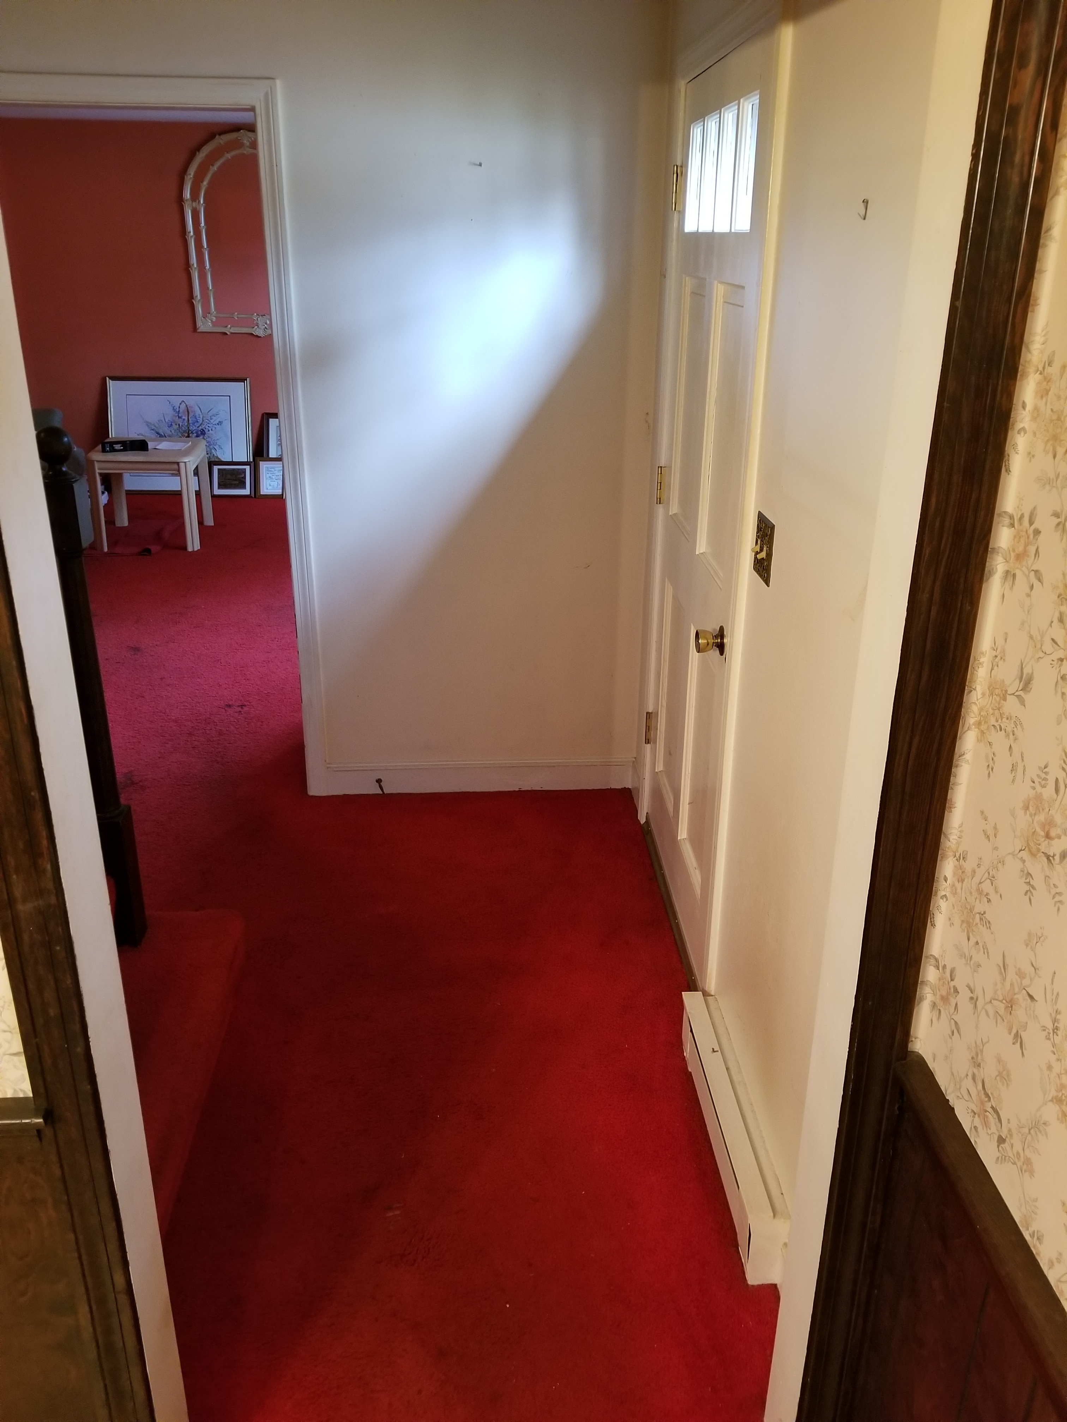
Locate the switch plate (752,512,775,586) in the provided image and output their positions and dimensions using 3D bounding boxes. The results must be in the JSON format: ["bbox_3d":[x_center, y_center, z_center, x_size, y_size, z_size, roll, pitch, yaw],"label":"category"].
[{"bbox_3d":[0.416,-0.294,1.931,0.008,0.114,0.115,-1,23,-3],"label":"switch plate"}]

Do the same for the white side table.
[{"bbox_3d":[-2.340,-1.328,6.574,0.590,0.550,0.660,-2,23,-6],"label":"white side table"}]

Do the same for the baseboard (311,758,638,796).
[{"bbox_3d":[-0.200,0.215,3.580,1.050,0.120,0.018,-1,23,-3],"label":"baseboard"}]

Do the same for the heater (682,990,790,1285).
[{"bbox_3d":[0.388,0.816,2.142,0.072,0.162,0.630,-1,23,-3],"label":"heater"}]

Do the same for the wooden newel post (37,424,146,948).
[{"bbox_3d":[-0.957,-0.008,2.289,0.085,1.175,0.085,-1,23,-3],"label":"wooden newel post"}]

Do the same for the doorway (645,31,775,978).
[{"bbox_3d":[0.416,-0.449,2.655,0.045,2.030,0.880,-1,23,-3],"label":"doorway"}]

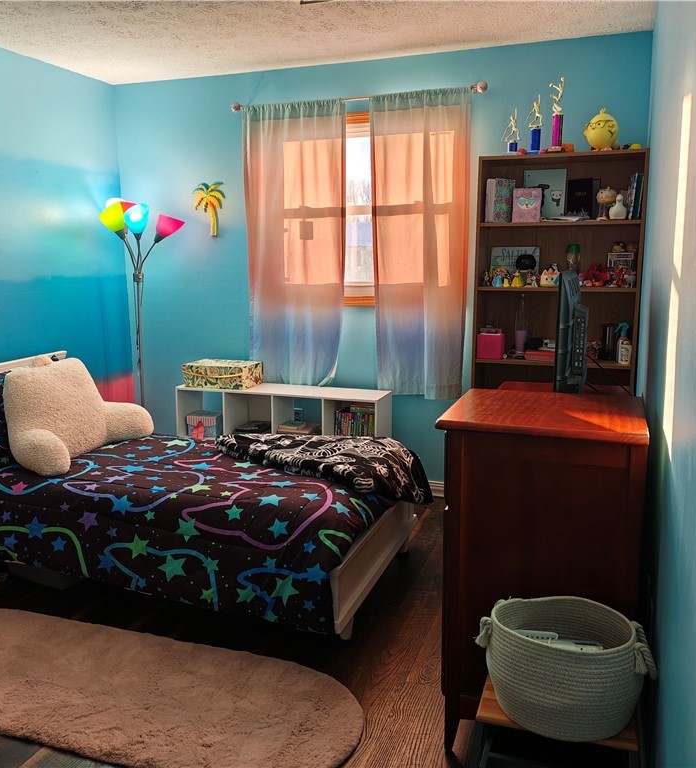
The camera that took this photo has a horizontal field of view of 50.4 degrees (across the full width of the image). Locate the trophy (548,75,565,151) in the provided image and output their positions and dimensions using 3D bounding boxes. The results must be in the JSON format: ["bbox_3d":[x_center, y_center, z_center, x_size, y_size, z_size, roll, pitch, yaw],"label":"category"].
[{"bbox_3d":[0.991,-1.277,3.512,0.078,0.348,0.070,3,10,19],"label":"trophy"}]

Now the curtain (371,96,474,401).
[{"bbox_3d":[0.389,-0.725,3.989,0.530,1.620,0.080,3,10,19],"label":"curtain"}]

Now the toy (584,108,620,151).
[{"bbox_3d":[1.188,-1.180,3.455,0.150,0.200,0.160,-8,13,-37],"label":"toy"}]

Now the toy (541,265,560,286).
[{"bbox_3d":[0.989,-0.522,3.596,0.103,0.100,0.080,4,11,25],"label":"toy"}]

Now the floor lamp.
[{"bbox_3d":[-1.192,-0.228,4.391,0.560,1.710,0.500,3,11,19],"label":"floor lamp"}]

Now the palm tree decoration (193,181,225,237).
[{"bbox_3d":[-0.832,-1.043,4.429,0.210,0.322,0.030,3,10,19],"label":"palm tree decoration"}]

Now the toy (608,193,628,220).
[{"bbox_3d":[1.276,-0.834,3.483,0.085,0.128,0.085,3,10,19],"label":"toy"}]

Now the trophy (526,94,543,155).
[{"bbox_3d":[0.898,-1.246,3.560,0.076,0.273,0.070,3,10,19],"label":"trophy"}]

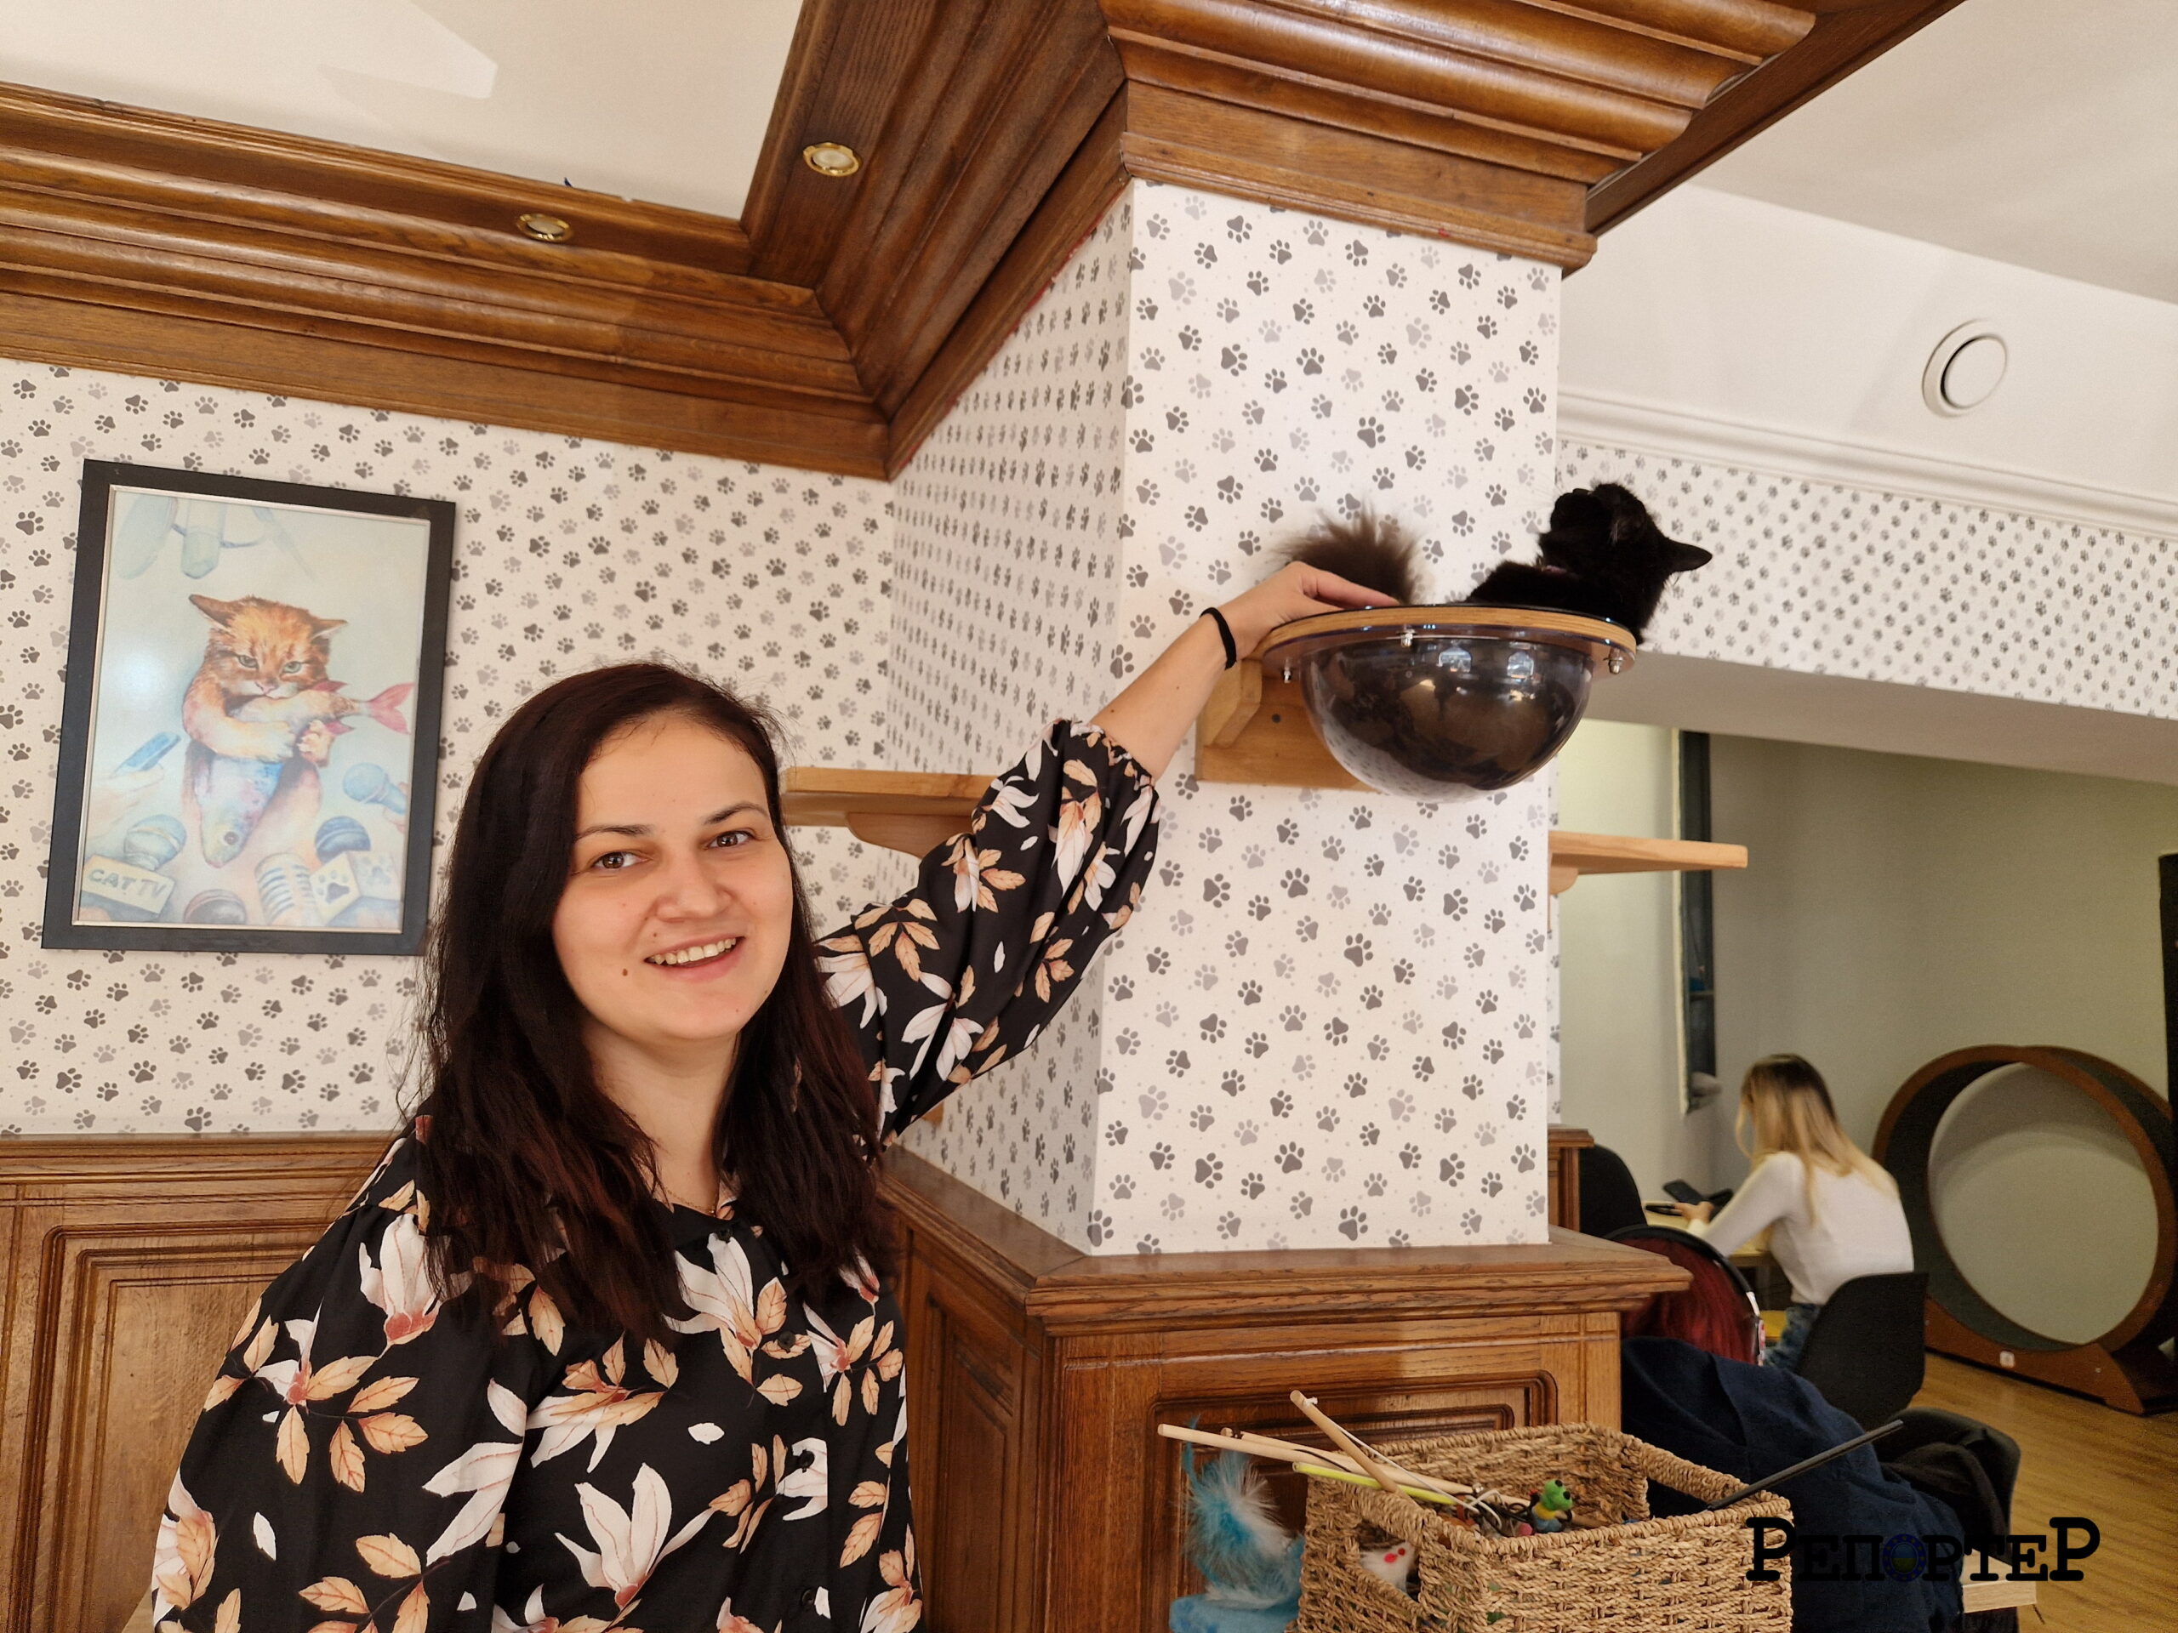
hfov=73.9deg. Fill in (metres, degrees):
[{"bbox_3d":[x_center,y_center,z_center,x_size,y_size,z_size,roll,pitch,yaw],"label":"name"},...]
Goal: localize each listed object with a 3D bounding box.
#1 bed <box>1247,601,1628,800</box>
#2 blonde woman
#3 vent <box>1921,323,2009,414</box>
[{"bbox_3d":[0.310,-0.084,1.272,0.320,0.132,0.320,2,-5,0],"label":"bed"},{"bbox_3d":[1.810,1.250,3.830,0.470,1.270,0.760,4,-6,-22],"label":"blonde woman"},{"bbox_3d":[1.791,-0.901,2.928,0.200,0.200,0.042,4,28,-18],"label":"vent"}]

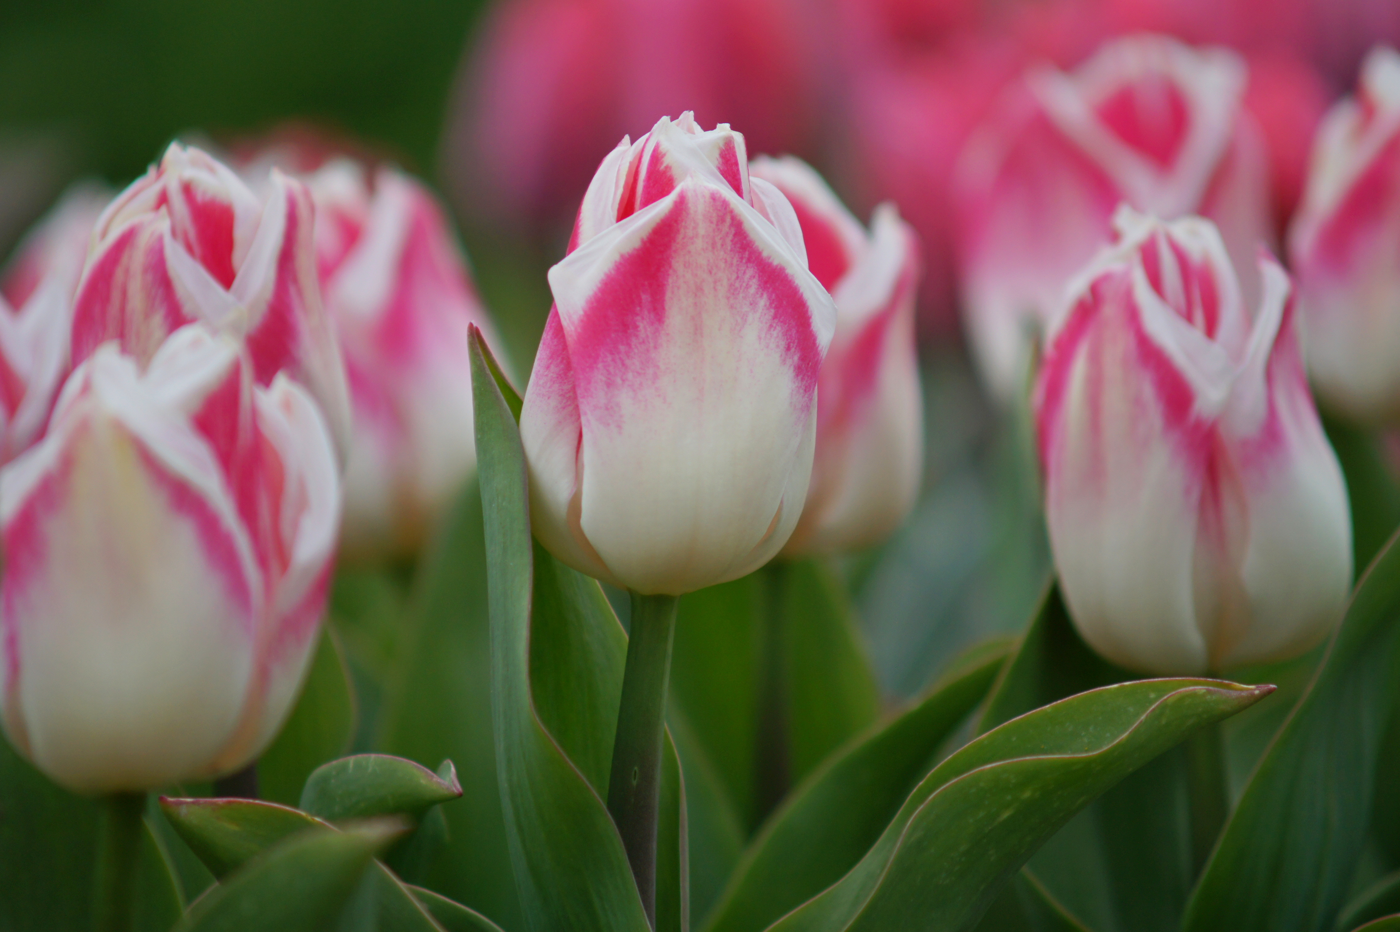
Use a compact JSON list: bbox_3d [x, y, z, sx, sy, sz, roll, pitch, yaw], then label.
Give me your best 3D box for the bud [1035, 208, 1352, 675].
[{"bbox_3d":[0.070,-0.004,1.740,0.045,0.066,0.044,0,7,0],"label":"bud"}]

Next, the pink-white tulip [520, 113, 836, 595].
[{"bbox_3d":[-0.003,-0.016,1.700,0.044,0.066,0.043,0,7,0],"label":"pink-white tulip"}]

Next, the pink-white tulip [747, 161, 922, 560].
[{"bbox_3d":[0.012,-0.016,1.780,0.040,0.057,0.039,0,7,0],"label":"pink-white tulip"}]

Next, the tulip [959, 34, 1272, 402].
[{"bbox_3d":[0.064,-0.034,1.870,0.047,0.061,0.046,0,7,0],"label":"tulip"}]

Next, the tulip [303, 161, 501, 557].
[{"bbox_3d":[-0.045,-0.015,1.810,0.035,0.058,0.034,0,7,0],"label":"tulip"}]

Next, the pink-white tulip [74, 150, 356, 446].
[{"bbox_3d":[-0.070,-0.016,1.740,0.040,0.058,0.040,0,7,0],"label":"pink-white tulip"}]

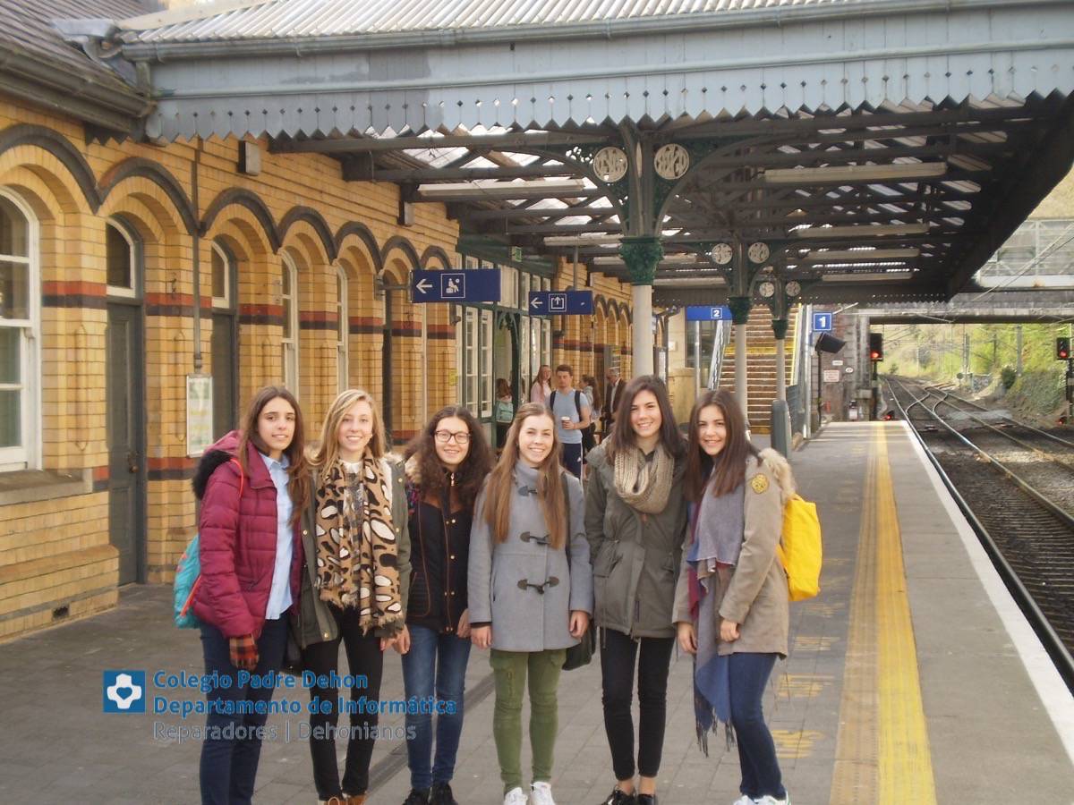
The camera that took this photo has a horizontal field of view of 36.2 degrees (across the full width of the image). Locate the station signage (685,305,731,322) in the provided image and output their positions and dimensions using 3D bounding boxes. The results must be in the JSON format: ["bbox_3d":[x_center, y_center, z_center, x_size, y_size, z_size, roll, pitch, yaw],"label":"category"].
[{"bbox_3d":[4.552,-2.336,43.000,1.290,0.390,0.060,0,1,12],"label":"station signage"}]

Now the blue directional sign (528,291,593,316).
[{"bbox_3d":[0.375,-1.575,26.000,1.050,0.380,0.060,0,1,12],"label":"blue directional sign"}]

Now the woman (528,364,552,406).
[{"bbox_3d":[0.058,0.309,23.512,0.460,1.680,0.320,-1,1,-31],"label":"woman"}]

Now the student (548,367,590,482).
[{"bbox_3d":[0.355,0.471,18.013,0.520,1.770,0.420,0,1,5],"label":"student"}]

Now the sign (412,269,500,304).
[{"bbox_3d":[-0.936,-1.353,19.100,1.050,0.382,0.060,0,1,7],"label":"sign"}]

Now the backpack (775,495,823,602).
[{"bbox_3d":[0.980,0.585,6.570,0.170,0.410,0.280,-1,1,-37],"label":"backpack"}]

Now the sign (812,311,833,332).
[{"bbox_3d":[7.577,-2.133,43.600,0.530,0.510,0.050,0,1,12],"label":"sign"}]

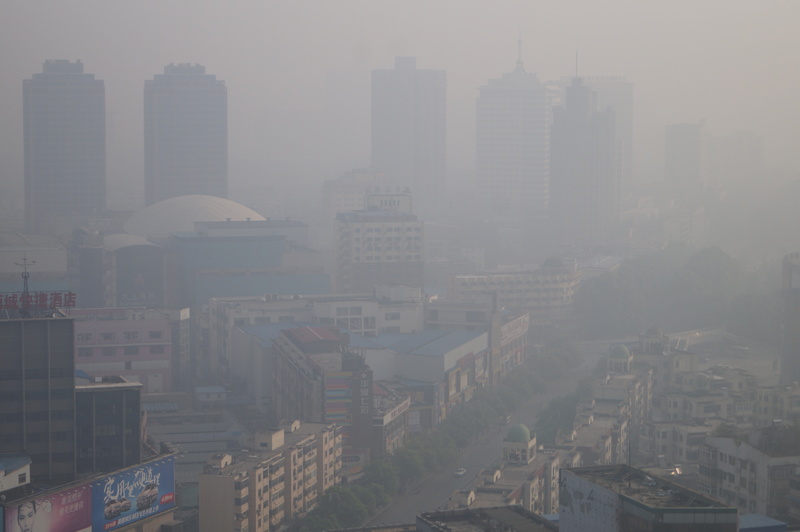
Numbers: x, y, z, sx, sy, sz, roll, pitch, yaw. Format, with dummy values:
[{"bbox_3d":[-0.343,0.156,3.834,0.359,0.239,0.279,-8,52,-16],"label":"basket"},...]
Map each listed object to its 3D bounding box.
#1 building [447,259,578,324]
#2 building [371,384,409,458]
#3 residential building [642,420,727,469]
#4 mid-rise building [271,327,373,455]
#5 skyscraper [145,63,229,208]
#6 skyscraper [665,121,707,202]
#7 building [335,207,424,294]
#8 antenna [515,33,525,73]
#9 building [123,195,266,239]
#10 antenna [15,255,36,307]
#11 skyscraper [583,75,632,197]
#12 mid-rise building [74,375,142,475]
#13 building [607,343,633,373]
[{"bbox_3d":[40.290,11.200,710.540,53.780,22.080,28.000,-1,5,-18],"label":"building"},{"bbox_3d":[-5.950,41.280,464.780,12.000,13.620,37.000,1,5,12],"label":"building"},{"bbox_3d":[60.090,42.400,390.330,15.000,20.000,10.500,-1,5,-11],"label":"residential building"},{"bbox_3d":[-20.450,32.820,473.800,14.800,29.000,69.000,-1,5,-11],"label":"mid-rise building"},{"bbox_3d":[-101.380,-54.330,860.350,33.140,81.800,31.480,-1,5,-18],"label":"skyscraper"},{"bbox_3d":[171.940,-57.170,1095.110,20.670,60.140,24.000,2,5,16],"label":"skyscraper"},{"bbox_3d":[-7.660,2.700,667.370,25.800,45.000,30.000,-1,5,-15],"label":"building"},{"bbox_3d":[66.950,-119.750,1020.000,5.600,22.620,5.600,-1,5,-11],"label":"antenna"},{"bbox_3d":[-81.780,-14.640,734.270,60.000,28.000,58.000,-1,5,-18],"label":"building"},{"bbox_3d":[-60.060,2.450,292.000,3.500,8.710,1.700,-1,5,-11],"label":"antenna"},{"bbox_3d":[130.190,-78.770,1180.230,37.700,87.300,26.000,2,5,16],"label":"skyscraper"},{"bbox_3d":[-49.450,27.350,304.450,11.150,16.810,10.500,-1,5,-18],"label":"mid-rise building"},{"bbox_3d":[55.550,23.160,458.720,5.200,7.100,5.500,1,5,14],"label":"building"}]

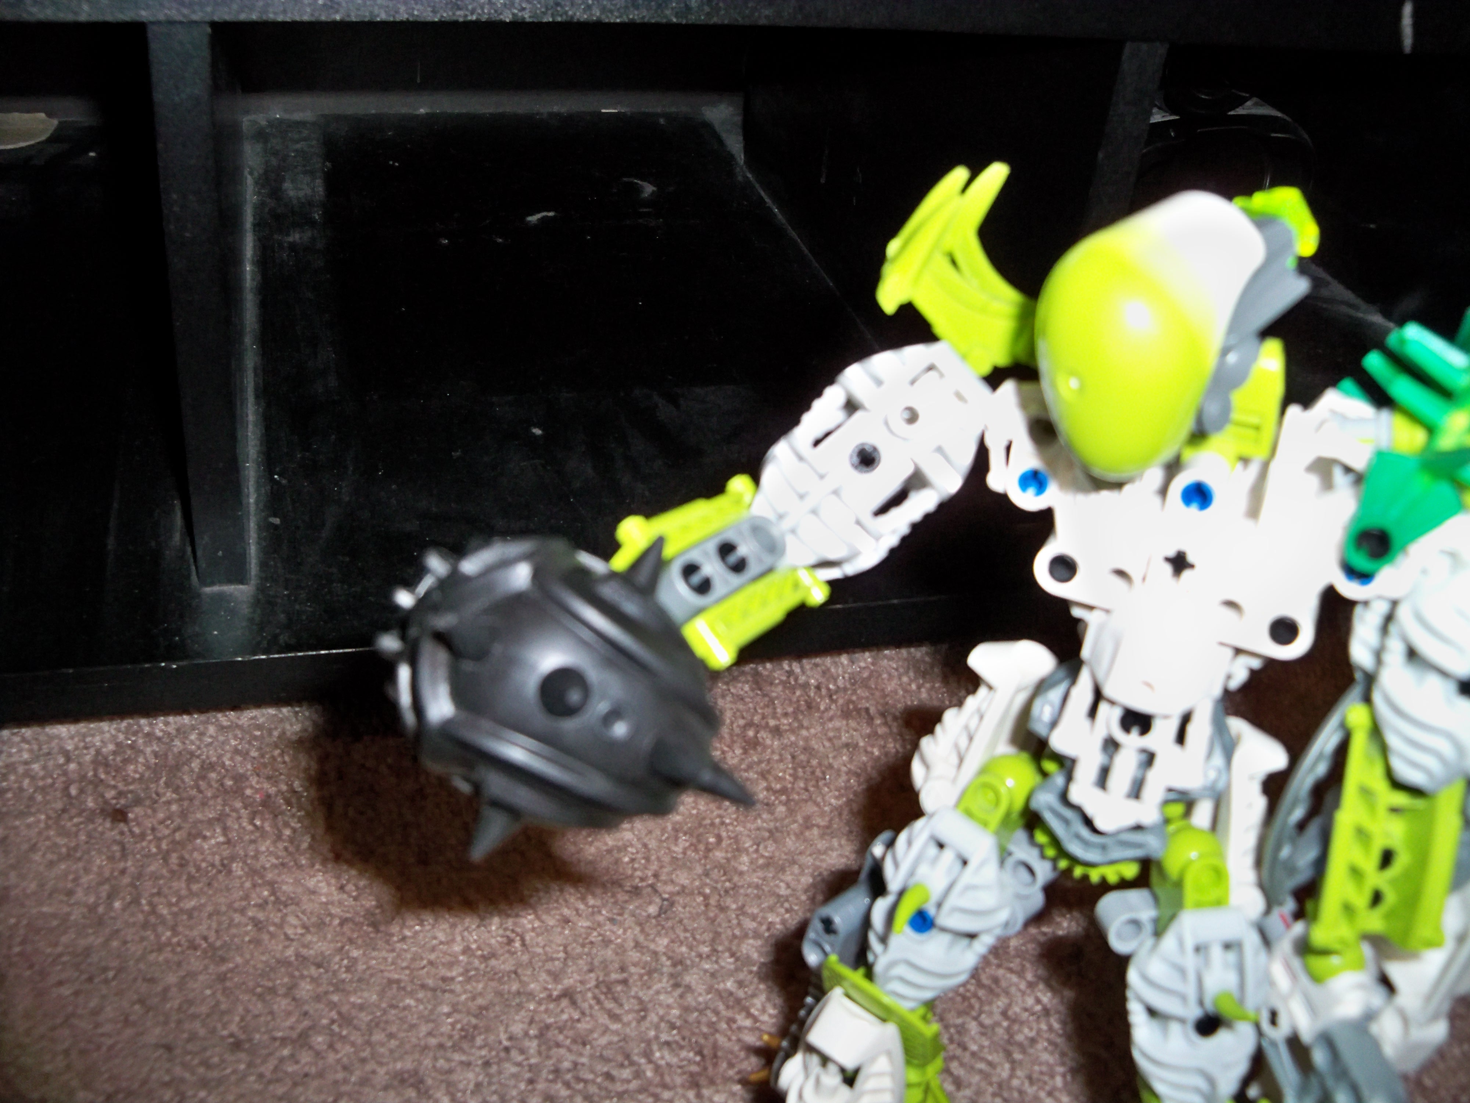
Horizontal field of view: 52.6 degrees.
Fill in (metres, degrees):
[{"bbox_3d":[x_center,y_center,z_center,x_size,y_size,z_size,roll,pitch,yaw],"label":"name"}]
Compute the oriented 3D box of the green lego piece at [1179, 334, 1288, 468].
[{"bbox_3d":[0.073,-0.022,0.220,0.019,0.019,0.012,17,23,22],"label":"green lego piece"}]

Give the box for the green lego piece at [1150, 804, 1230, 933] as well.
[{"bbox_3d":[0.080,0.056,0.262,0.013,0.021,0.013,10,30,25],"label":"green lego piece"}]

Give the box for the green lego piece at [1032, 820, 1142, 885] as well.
[{"bbox_3d":[0.066,0.048,0.269,0.025,0.025,0.006,17,23,22],"label":"green lego piece"}]

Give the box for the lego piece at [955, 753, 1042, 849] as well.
[{"bbox_3d":[0.048,0.046,0.272,0.014,0.018,0.013,30,27,14],"label":"lego piece"}]

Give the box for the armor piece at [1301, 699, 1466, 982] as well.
[{"bbox_3d":[0.108,0.049,0.246,0.021,0.049,0.015,-1,27,3],"label":"armor piece"}]

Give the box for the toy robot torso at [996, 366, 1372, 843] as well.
[{"bbox_3d":[0.070,0.008,0.236,0.058,0.069,0.033,17,23,22],"label":"toy robot torso"}]

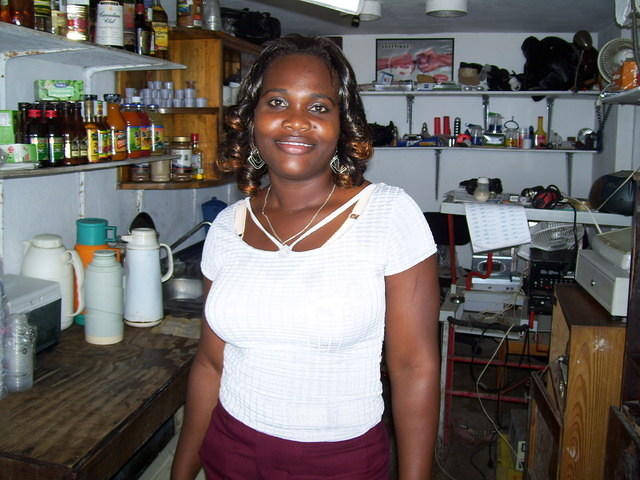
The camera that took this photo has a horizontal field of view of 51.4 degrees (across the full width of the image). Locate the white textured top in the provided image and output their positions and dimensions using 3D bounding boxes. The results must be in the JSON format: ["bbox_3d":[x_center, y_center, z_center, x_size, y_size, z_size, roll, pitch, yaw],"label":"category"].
[{"bbox_3d":[-0.006,0.111,1.160,0.400,0.430,0.265,3,10,13],"label":"white textured top"}]

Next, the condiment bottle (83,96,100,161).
[{"bbox_3d":[-0.705,-0.342,2.058,0.050,0.200,0.050,-7,13,-41],"label":"condiment bottle"}]

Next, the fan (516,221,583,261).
[{"bbox_3d":[1.148,-0.012,3.300,0.340,0.220,0.300,3,9,12],"label":"fan"}]

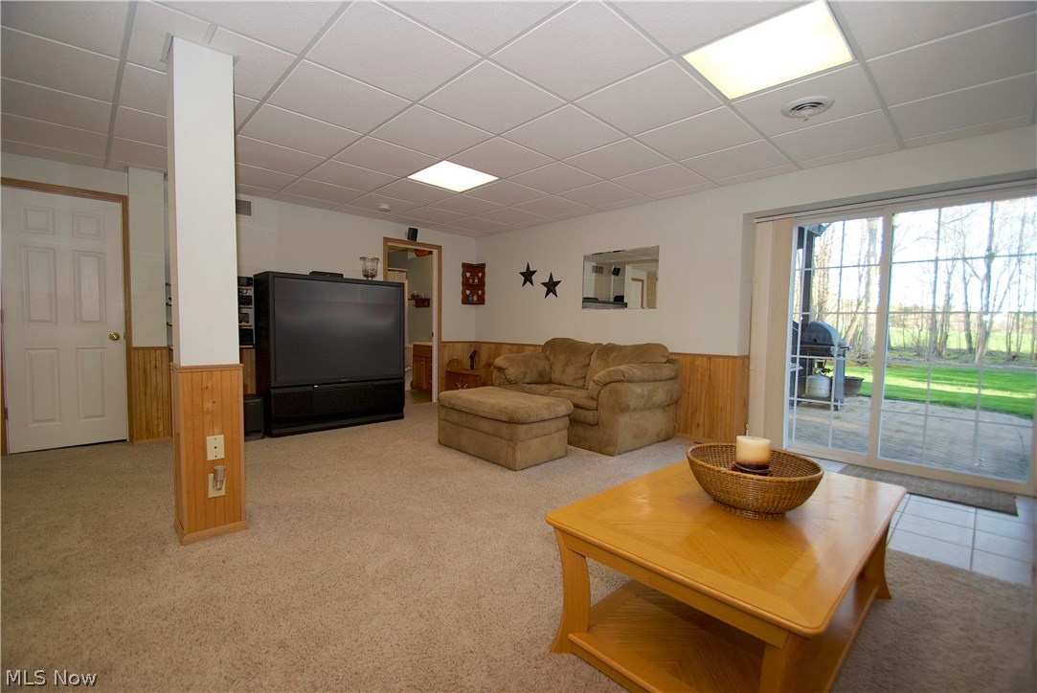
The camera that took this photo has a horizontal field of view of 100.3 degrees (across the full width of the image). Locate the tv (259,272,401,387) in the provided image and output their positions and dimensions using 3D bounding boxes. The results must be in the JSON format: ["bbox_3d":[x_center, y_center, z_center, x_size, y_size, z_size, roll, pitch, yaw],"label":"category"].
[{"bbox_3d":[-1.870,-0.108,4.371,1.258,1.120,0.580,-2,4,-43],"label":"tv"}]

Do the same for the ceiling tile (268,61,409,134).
[{"bbox_3d":[-1.004,-1.376,2.420,0.602,0.020,0.602,-2,4,-44],"label":"ceiling tile"}]

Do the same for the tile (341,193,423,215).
[{"bbox_3d":[-1.397,-1.505,4.589,0.605,0.025,0.605,-3,5,-44],"label":"tile"}]

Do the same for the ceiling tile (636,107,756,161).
[{"bbox_3d":[1.160,-1.366,2.827,0.605,0.025,0.605,-3,5,-44],"label":"ceiling tile"}]

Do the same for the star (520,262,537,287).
[{"bbox_3d":[0.112,-0.905,5.462,0.040,0.310,0.315,-2,4,-44],"label":"star"}]

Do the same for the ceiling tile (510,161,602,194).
[{"bbox_3d":[0.313,-1.426,3.688,0.602,0.020,0.602,-2,4,-44],"label":"ceiling tile"}]

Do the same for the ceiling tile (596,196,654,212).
[{"bbox_3d":[1.044,-1.455,4.402,0.195,0.025,0.600,-2,4,-44],"label":"ceiling tile"}]

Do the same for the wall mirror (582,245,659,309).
[{"bbox_3d":[1.052,-0.701,4.580,0.020,0.615,0.921,-2,5,-44],"label":"wall mirror"}]

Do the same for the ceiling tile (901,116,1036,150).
[{"bbox_3d":[2.755,-1.327,2.674,0.165,0.020,0.555,-2,5,-44],"label":"ceiling tile"}]

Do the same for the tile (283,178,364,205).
[{"bbox_3d":[-1.836,-1.487,4.156,0.600,0.025,0.600,-2,4,-44],"label":"tile"}]

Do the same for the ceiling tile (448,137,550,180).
[{"bbox_3d":[-0.126,-1.409,3.265,0.602,0.020,0.602,-2,4,-44],"label":"ceiling tile"}]

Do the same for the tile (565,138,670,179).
[{"bbox_3d":[0.736,-1.396,3.256,0.600,0.025,0.600,-2,4,-44],"label":"tile"}]

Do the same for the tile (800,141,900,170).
[{"bbox_3d":[2.304,-1.361,3.070,0.169,0.020,0.602,-2,4,-44],"label":"tile"}]

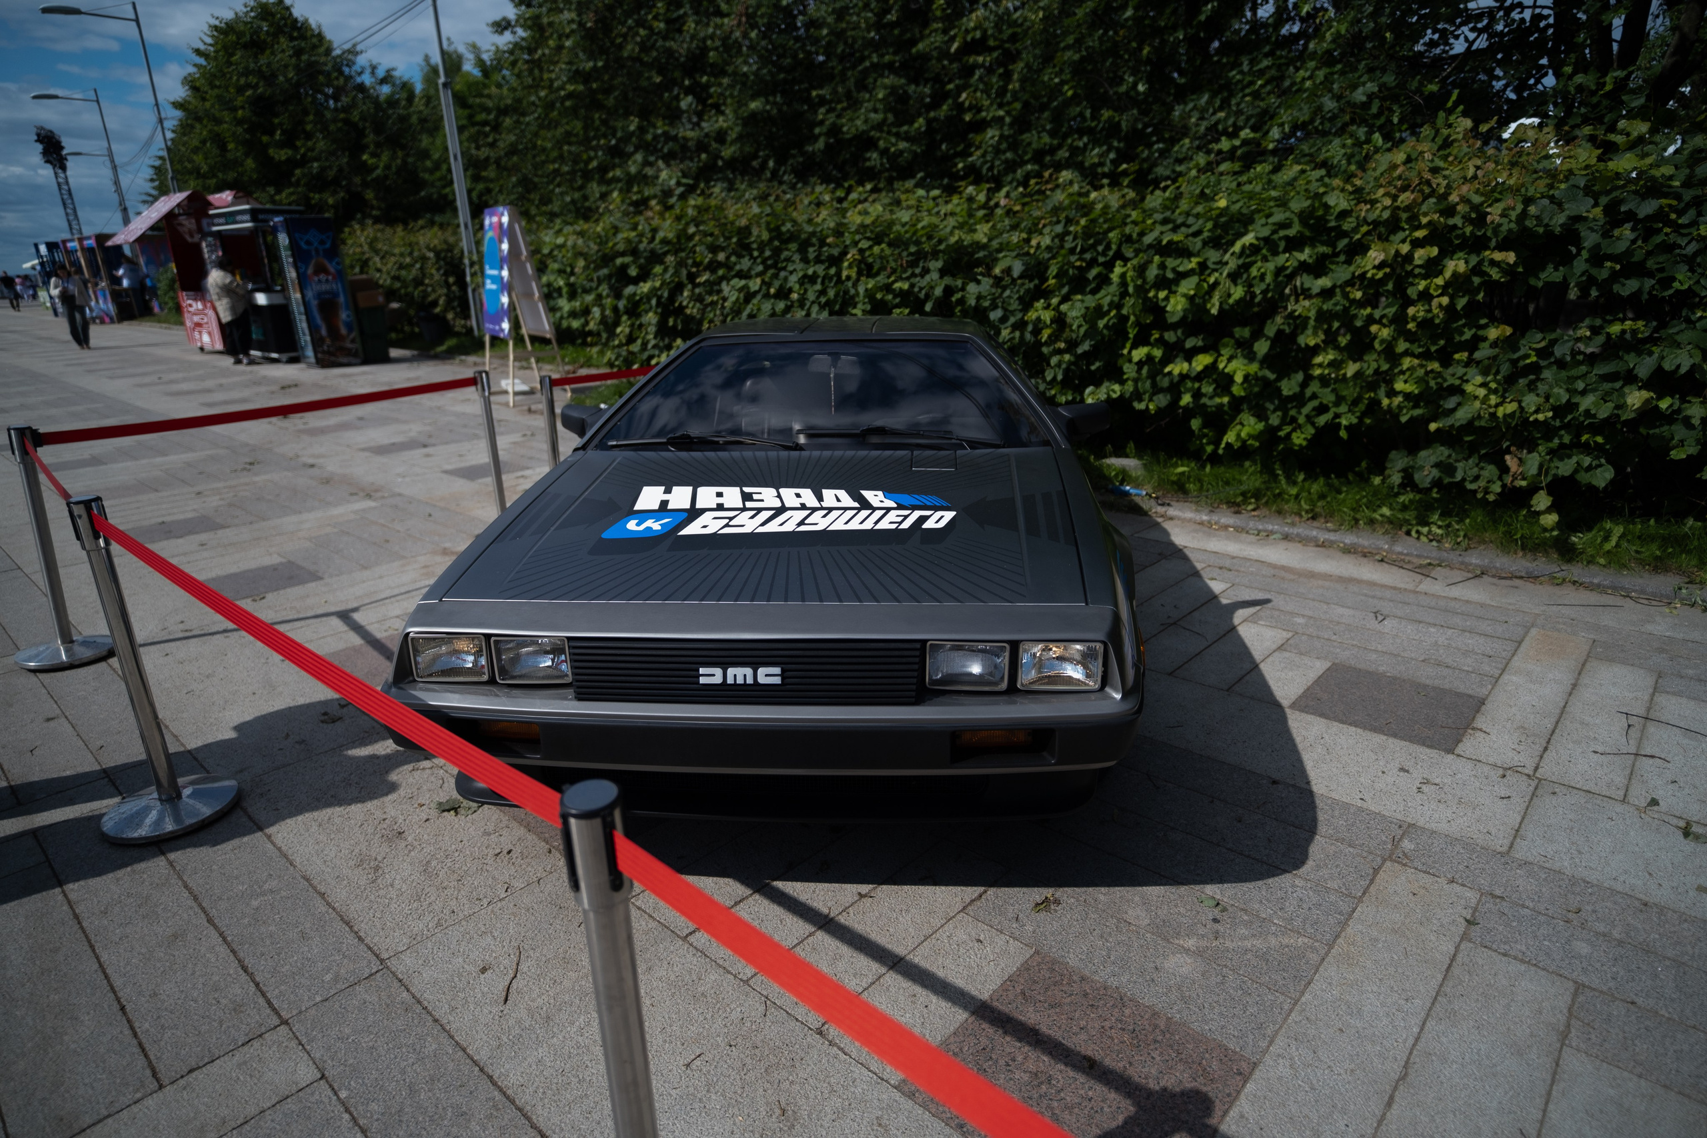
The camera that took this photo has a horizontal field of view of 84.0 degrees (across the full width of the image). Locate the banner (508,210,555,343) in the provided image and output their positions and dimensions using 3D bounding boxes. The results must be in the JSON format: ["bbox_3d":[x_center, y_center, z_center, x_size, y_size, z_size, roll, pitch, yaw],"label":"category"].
[{"bbox_3d":[-3.720,-3.321,10.664,0.050,1.360,0.920,-24,27,-29],"label":"banner"}]

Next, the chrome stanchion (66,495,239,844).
[{"bbox_3d":[-1.939,0.254,2.548,0.320,0.900,0.320,-2,18,0],"label":"chrome stanchion"}]

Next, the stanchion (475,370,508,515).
[{"bbox_3d":[-1.939,-0.620,5.218,0.320,0.900,0.320,-2,18,0],"label":"stanchion"}]

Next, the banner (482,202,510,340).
[{"bbox_3d":[-3.944,-3.273,10.511,0.050,1.360,0.920,-5,17,-36],"label":"banner"}]

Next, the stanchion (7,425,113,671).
[{"bbox_3d":[-3.179,-0.096,3.726,0.320,0.900,0.320,-2,18,0],"label":"stanchion"}]

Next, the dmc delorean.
[{"bbox_3d":[-0.035,-0.414,4.034,1.940,1.140,4.220,0,18,6],"label":"dmc delorean"}]

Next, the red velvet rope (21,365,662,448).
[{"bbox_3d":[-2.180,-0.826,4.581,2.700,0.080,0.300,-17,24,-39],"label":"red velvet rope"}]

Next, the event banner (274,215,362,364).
[{"bbox_3d":[-8.573,-4.435,15.245,0.660,2.270,0.700,-17,24,-39],"label":"event banner"}]

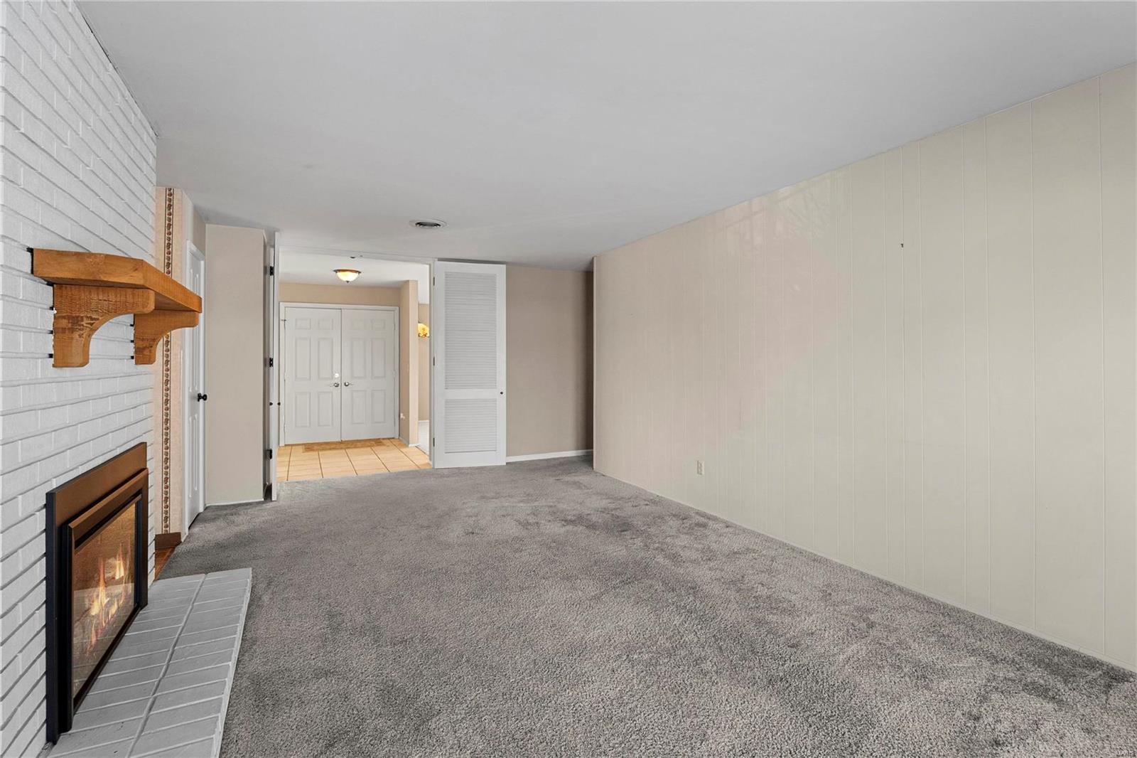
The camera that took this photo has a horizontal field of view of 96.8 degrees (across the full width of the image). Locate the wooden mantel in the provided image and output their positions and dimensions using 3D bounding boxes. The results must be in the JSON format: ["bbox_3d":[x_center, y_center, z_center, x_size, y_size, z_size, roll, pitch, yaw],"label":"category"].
[{"bbox_3d":[-1.690,-0.220,1.990,0.260,0.335,1.090,0,2,-28],"label":"wooden mantel"}]

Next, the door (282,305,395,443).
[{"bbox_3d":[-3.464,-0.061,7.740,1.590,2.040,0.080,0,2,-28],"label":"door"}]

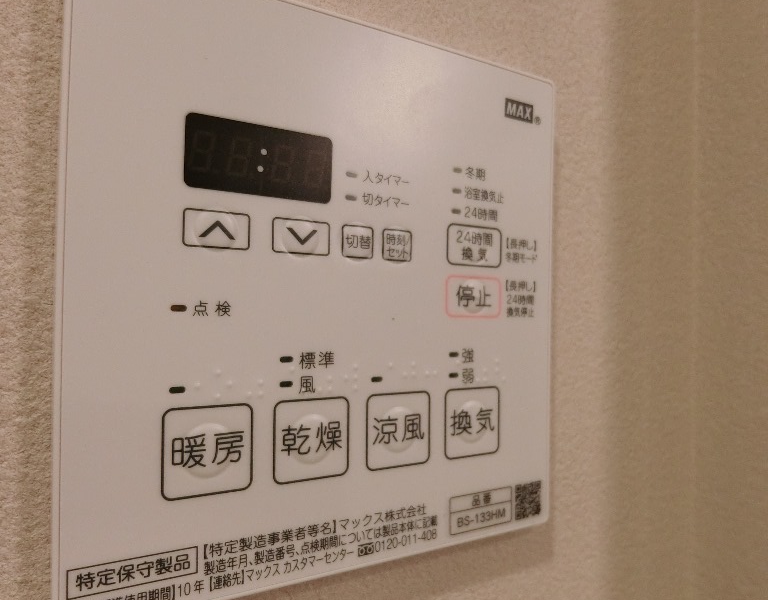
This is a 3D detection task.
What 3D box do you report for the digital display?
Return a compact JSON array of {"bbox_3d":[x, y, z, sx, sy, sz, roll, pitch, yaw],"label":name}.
[{"bbox_3d":[-0.025,-0.028,0.114,0.030,0.014,0.003,1,-1,-30],"label":"digital display"}]

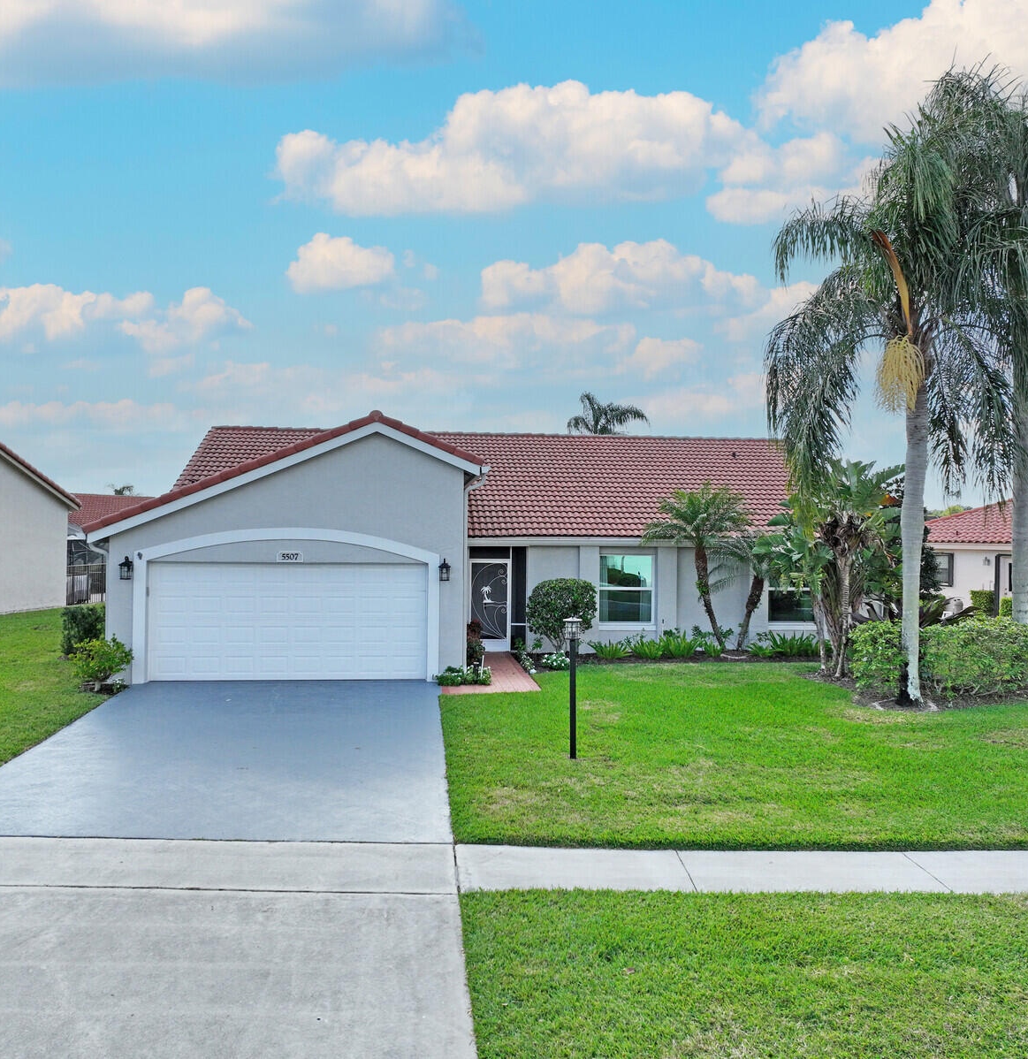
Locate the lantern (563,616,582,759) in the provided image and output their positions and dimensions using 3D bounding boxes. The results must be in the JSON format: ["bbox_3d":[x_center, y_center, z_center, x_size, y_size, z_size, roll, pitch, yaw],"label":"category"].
[{"bbox_3d":[0.753,2.031,12.600,0.240,1.850,0.240,0,0,-6],"label":"lantern"}]

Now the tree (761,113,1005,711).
[{"bbox_3d":[6.293,-1.917,16.287,4.100,9.450,4.100,1,-1,-6],"label":"tree"}]

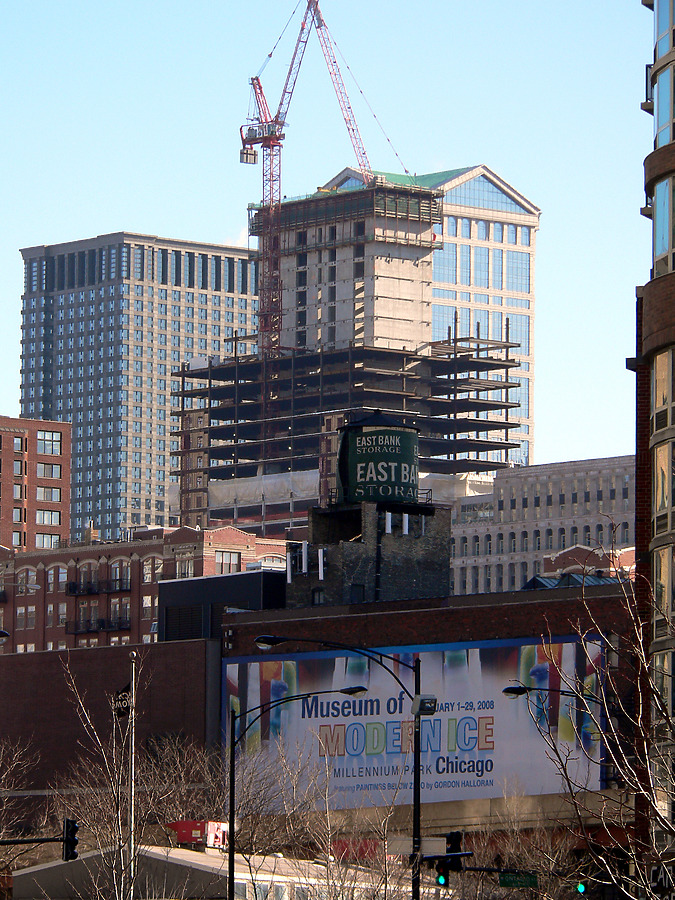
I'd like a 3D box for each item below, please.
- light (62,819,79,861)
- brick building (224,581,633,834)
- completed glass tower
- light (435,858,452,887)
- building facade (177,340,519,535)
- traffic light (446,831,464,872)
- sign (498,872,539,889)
[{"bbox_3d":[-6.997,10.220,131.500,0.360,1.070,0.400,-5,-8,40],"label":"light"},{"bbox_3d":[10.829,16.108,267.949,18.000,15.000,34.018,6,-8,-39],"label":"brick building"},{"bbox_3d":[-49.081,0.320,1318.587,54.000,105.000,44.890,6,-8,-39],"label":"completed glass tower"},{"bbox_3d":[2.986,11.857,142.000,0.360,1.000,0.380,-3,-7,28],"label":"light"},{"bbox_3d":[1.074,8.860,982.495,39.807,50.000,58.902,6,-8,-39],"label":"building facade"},{"bbox_3d":[3.124,10.730,134.000,0.400,1.070,0.360,-1,-7,18],"label":"traffic light"},{"bbox_3d":[4.878,11.590,135.000,1.120,0.370,0.050,-2,-7,26],"label":"sign"}]

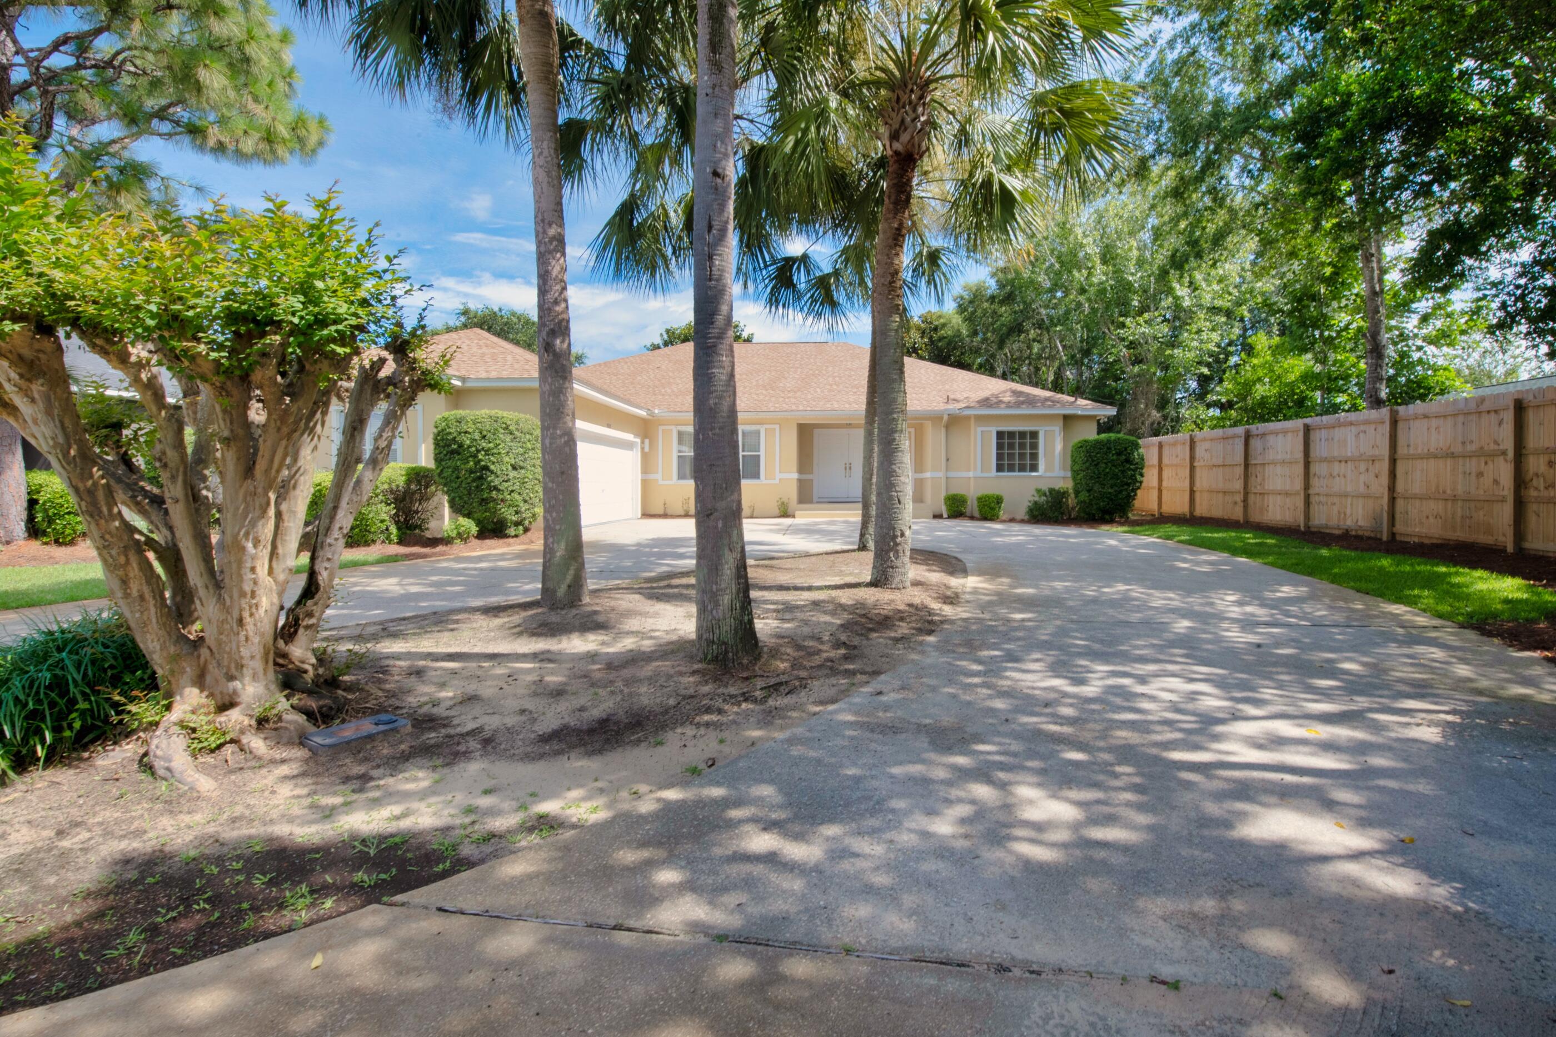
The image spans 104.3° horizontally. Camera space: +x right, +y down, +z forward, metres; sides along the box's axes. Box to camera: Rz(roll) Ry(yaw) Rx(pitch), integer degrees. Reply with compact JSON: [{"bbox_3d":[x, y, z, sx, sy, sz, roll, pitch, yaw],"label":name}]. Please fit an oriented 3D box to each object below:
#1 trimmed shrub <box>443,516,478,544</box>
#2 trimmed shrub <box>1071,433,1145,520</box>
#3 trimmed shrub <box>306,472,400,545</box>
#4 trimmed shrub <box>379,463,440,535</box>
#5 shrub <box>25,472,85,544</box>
[{"bbox_3d":[-5.324,0.194,10.150,0.520,0.470,0.500,0,3,6],"label":"trimmed shrub"},{"bbox_3d":[8.293,-1.039,15.200,1.600,2.160,1.450,0,3,6],"label":"trimmed shrub"},{"bbox_3d":[-7.049,-0.180,9.950,1.300,1.250,1.050,0,3,6],"label":"trimmed shrub"},{"bbox_3d":[-6.895,-0.338,11.050,1.050,1.330,0.950,0,3,6],"label":"trimmed shrub"},{"bbox_3d":[-12.707,-0.213,10.600,0.920,1.270,0.880,0,3,6],"label":"shrub"}]

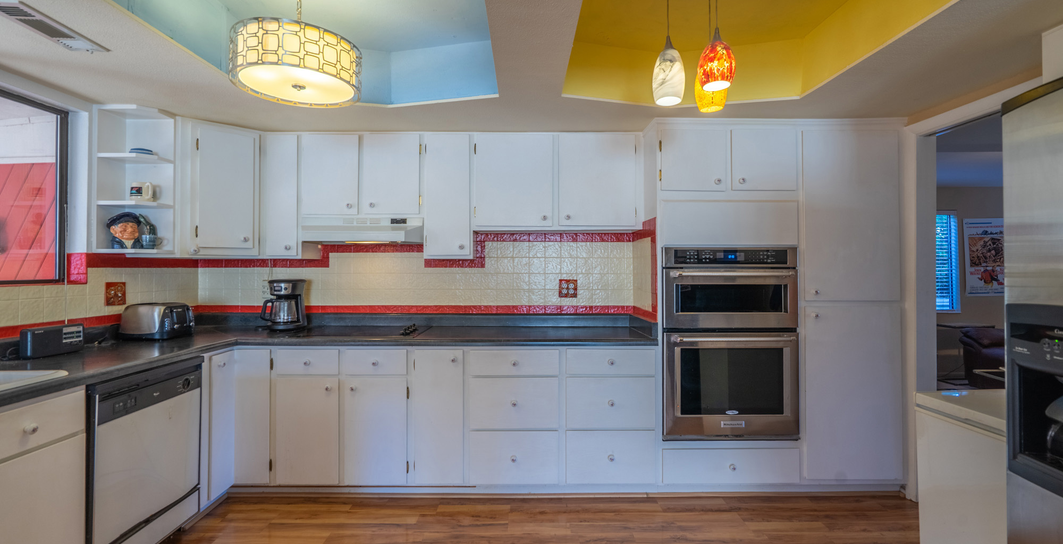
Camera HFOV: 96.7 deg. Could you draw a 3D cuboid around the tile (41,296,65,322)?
[{"bbox_3d":[-2.273,0.178,2.248,0.010,0.112,0.108,0,0,-1],"label":"tile"}]

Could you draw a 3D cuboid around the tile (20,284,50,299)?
[{"bbox_3d":[-2.272,0.093,2.148,0.010,0.058,0.110,0,0,-1],"label":"tile"}]

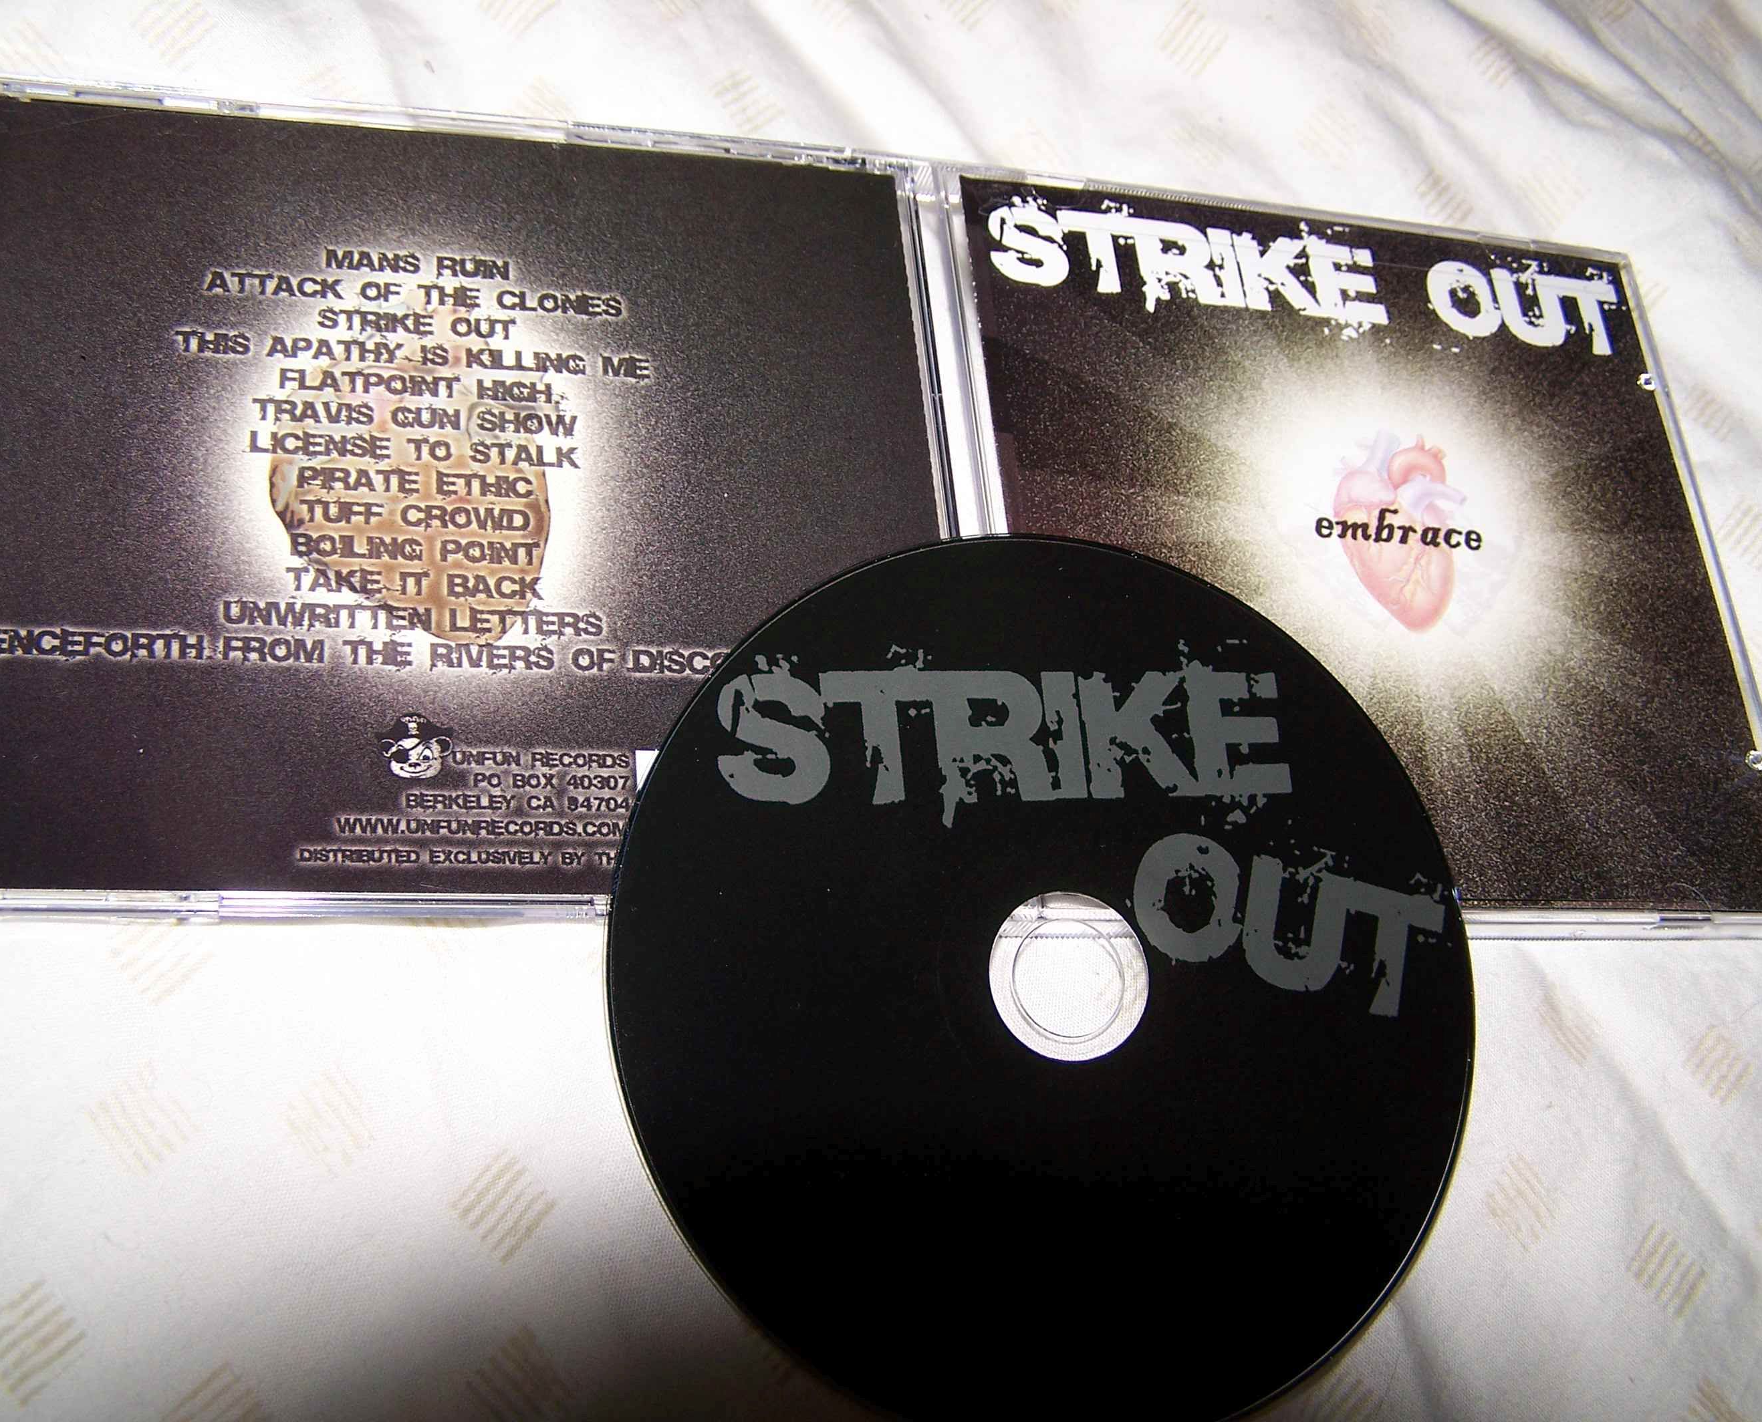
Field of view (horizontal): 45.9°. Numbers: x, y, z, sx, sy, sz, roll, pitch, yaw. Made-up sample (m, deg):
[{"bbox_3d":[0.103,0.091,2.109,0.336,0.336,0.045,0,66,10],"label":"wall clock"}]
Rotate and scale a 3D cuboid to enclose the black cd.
[{"bbox_3d":[0.024,0.034,0.271,0.120,0.002,0.120,8,73,-15],"label":"black cd"}]

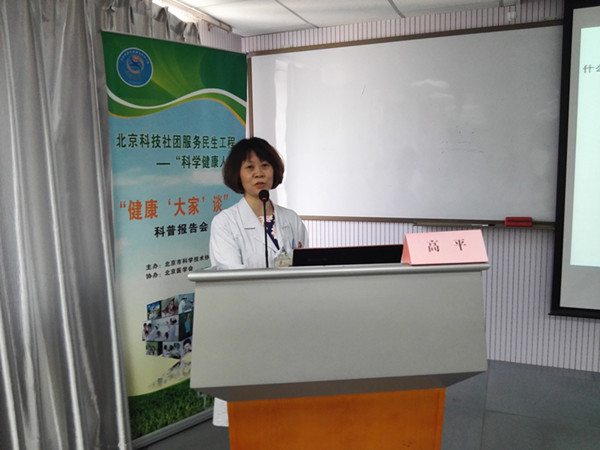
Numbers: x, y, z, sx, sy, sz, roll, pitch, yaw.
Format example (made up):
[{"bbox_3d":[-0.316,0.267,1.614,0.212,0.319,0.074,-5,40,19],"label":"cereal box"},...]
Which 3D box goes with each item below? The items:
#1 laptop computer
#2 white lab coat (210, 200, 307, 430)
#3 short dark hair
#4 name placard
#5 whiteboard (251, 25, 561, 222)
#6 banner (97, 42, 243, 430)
[{"bbox_3d":[0.128,0.153,1.660,0.350,0.210,0.250,-3,7,-12],"label":"laptop computer"},{"bbox_3d":[-0.166,0.332,1.974,0.410,0.894,0.290,-3,7,-18],"label":"white lab coat"},{"bbox_3d":[-0.183,-0.234,1.980,0.230,0.226,0.220,-3,7,-14],"label":"short dark hair"},{"bbox_3d":[0.415,0.060,1.443,0.222,0.092,0.066,-2,7,-9],"label":"name placard"},{"bbox_3d":[0.702,-0.660,3.572,2.350,1.294,0.045,2,8,21],"label":"whiteboard"},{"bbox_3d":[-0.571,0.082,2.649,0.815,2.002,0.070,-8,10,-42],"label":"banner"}]

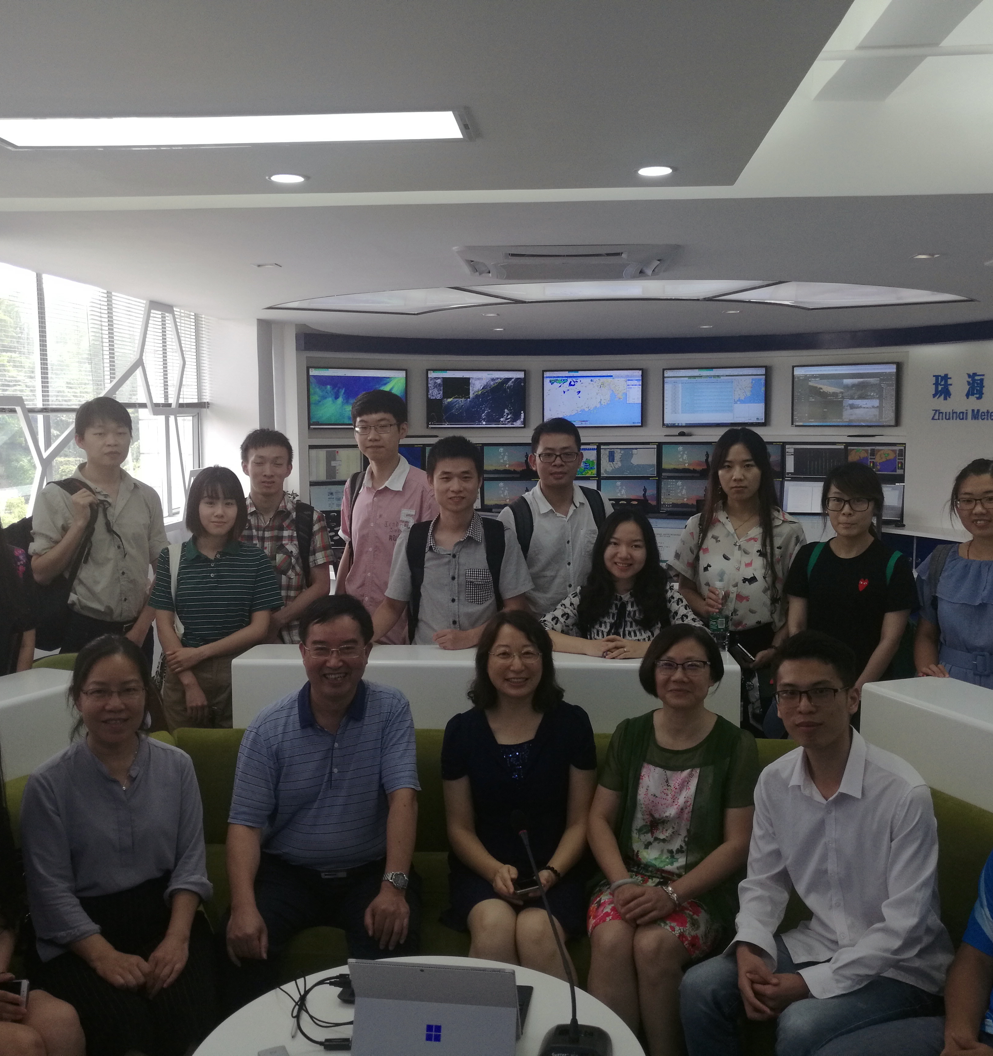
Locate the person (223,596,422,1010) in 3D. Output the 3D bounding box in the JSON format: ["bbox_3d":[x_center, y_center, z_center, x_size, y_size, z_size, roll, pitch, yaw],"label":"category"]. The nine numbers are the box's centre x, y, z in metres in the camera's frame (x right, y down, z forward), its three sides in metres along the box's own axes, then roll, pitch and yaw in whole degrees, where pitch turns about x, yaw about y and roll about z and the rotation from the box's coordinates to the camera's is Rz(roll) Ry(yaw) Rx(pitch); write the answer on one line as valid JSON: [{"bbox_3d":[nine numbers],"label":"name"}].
[{"bbox_3d":[-0.411,0.809,2.641,0.510,1.302,0.780,-1,6,-7],"label":"person"}]

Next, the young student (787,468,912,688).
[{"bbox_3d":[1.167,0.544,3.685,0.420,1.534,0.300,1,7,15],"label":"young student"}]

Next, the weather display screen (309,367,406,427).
[{"bbox_3d":[-1.310,-1.209,10.299,0.970,0.560,0.070,-3,6,-22],"label":"weather display screen"}]

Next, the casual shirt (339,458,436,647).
[{"bbox_3d":[-0.373,0.092,4.006,0.420,0.716,0.280,1,7,15],"label":"casual shirt"}]

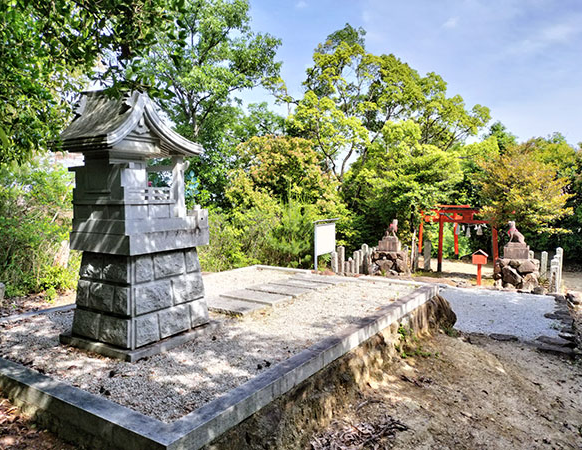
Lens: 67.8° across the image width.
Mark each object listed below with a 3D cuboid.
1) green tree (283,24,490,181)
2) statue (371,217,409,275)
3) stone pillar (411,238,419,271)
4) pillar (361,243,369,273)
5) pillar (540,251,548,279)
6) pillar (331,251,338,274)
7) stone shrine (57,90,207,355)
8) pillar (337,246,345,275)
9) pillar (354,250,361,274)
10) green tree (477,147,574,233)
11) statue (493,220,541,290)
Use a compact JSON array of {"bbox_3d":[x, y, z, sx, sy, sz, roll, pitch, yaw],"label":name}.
[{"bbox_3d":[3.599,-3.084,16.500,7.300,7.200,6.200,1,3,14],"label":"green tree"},{"bbox_3d":[2.592,0.605,11.400,0.900,1.500,0.800,2,3,33],"label":"statue"},{"bbox_3d":[3.412,0.838,11.900,0.160,0.820,0.160,2,4,25],"label":"stone pillar"},{"bbox_3d":[1.885,0.876,11.000,0.160,0.810,0.160,2,4,25],"label":"pillar"},{"bbox_3d":[6.410,1.028,11.000,0.150,0.710,0.150,2,4,25],"label":"pillar"},{"bbox_3d":[1.134,0.991,11.300,0.150,0.600,0.150,2,4,25],"label":"pillar"},{"bbox_3d":[-1.524,-0.063,4.272,0.980,2.400,1.100,3,5,35],"label":"stone shrine"},{"bbox_3d":[1.340,0.942,11.500,0.150,0.750,0.150,2,3,33],"label":"pillar"},{"bbox_3d":[1.780,1.004,11.600,0.150,0.650,0.150,2,3,33],"label":"pillar"},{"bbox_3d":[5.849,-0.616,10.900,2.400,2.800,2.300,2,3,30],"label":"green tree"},{"bbox_3d":[5.123,0.701,9.800,0.980,1.580,0.920,2,4,25],"label":"statue"}]

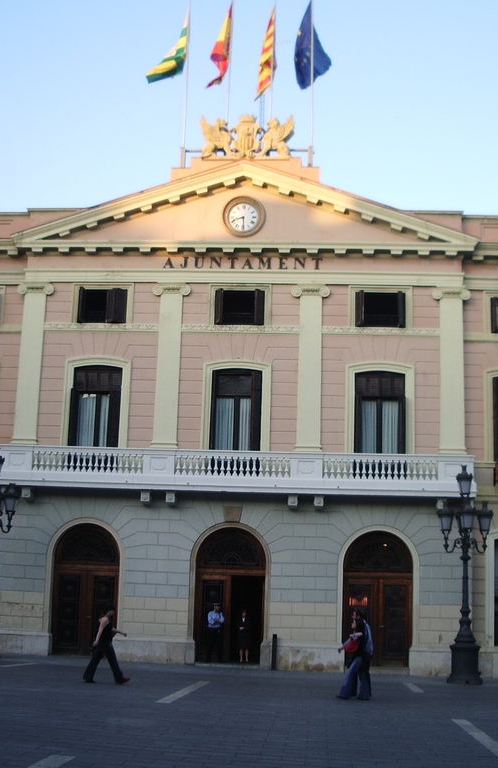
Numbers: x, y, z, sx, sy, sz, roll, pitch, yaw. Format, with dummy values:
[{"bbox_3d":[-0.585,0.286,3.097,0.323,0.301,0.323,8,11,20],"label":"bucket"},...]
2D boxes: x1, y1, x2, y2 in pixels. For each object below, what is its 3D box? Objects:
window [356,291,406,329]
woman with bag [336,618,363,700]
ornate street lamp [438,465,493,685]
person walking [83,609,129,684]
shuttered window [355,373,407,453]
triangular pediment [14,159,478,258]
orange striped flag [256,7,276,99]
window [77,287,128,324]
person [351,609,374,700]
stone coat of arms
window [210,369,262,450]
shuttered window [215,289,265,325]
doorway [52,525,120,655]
[{"bbox_3d":[4.055,-2.300,31.919,1.526,1.196,0.250,1,-12,4],"label":"window"},{"bbox_3d":[2.074,5.485,20.867,0.620,1.640,0.500,1,-12,4],"label":"woman with bag"},{"bbox_3d":[5.984,5.219,28.713,1.500,5.927,1.500,1,-10,5],"label":"ornate street lamp"},{"bbox_3d":[-2.973,5.487,21.600,0.968,1.576,0.500,1,-12,4],"label":"person walking"},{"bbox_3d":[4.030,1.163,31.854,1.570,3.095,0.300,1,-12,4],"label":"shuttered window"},{"bbox_3d":[-0.202,-5.664,33.424,14.853,3.209,0.900,1,-10,5],"label":"triangular pediment"},{"bbox_3d":[0.576,-11.490,35.961,0.601,3.354,0.600,1,-10,5],"label":"orange striped flag"},{"bbox_3d":[-4.551,-2.423,32.166,1.522,1.194,0.250,1,-12,4],"label":"window"},{"bbox_3d":[2.325,5.530,21.201,0.600,1.811,0.500,1,-10,5],"label":"person"},{"bbox_3d":[-0.054,-8.139,34.067,3.000,1.500,0.650,1,-12,4],"label":"stone coat of arms"},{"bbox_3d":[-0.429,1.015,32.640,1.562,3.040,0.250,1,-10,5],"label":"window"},{"bbox_3d":[-0.270,-2.373,31.903,1.513,1.185,0.250,1,-12,4],"label":"shuttered window"},{"bbox_3d":[-4.918,6.205,31.459,2.061,3.905,0.500,1,-12,4],"label":"doorway"}]

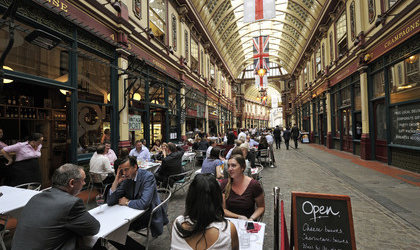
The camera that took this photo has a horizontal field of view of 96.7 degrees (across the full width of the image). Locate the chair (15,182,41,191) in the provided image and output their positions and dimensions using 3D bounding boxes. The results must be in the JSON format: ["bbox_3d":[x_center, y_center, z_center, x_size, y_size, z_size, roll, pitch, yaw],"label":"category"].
[{"bbox_3d":[-2.967,1.304,2.801,0.530,0.740,0.560,-1,-1,16],"label":"chair"}]

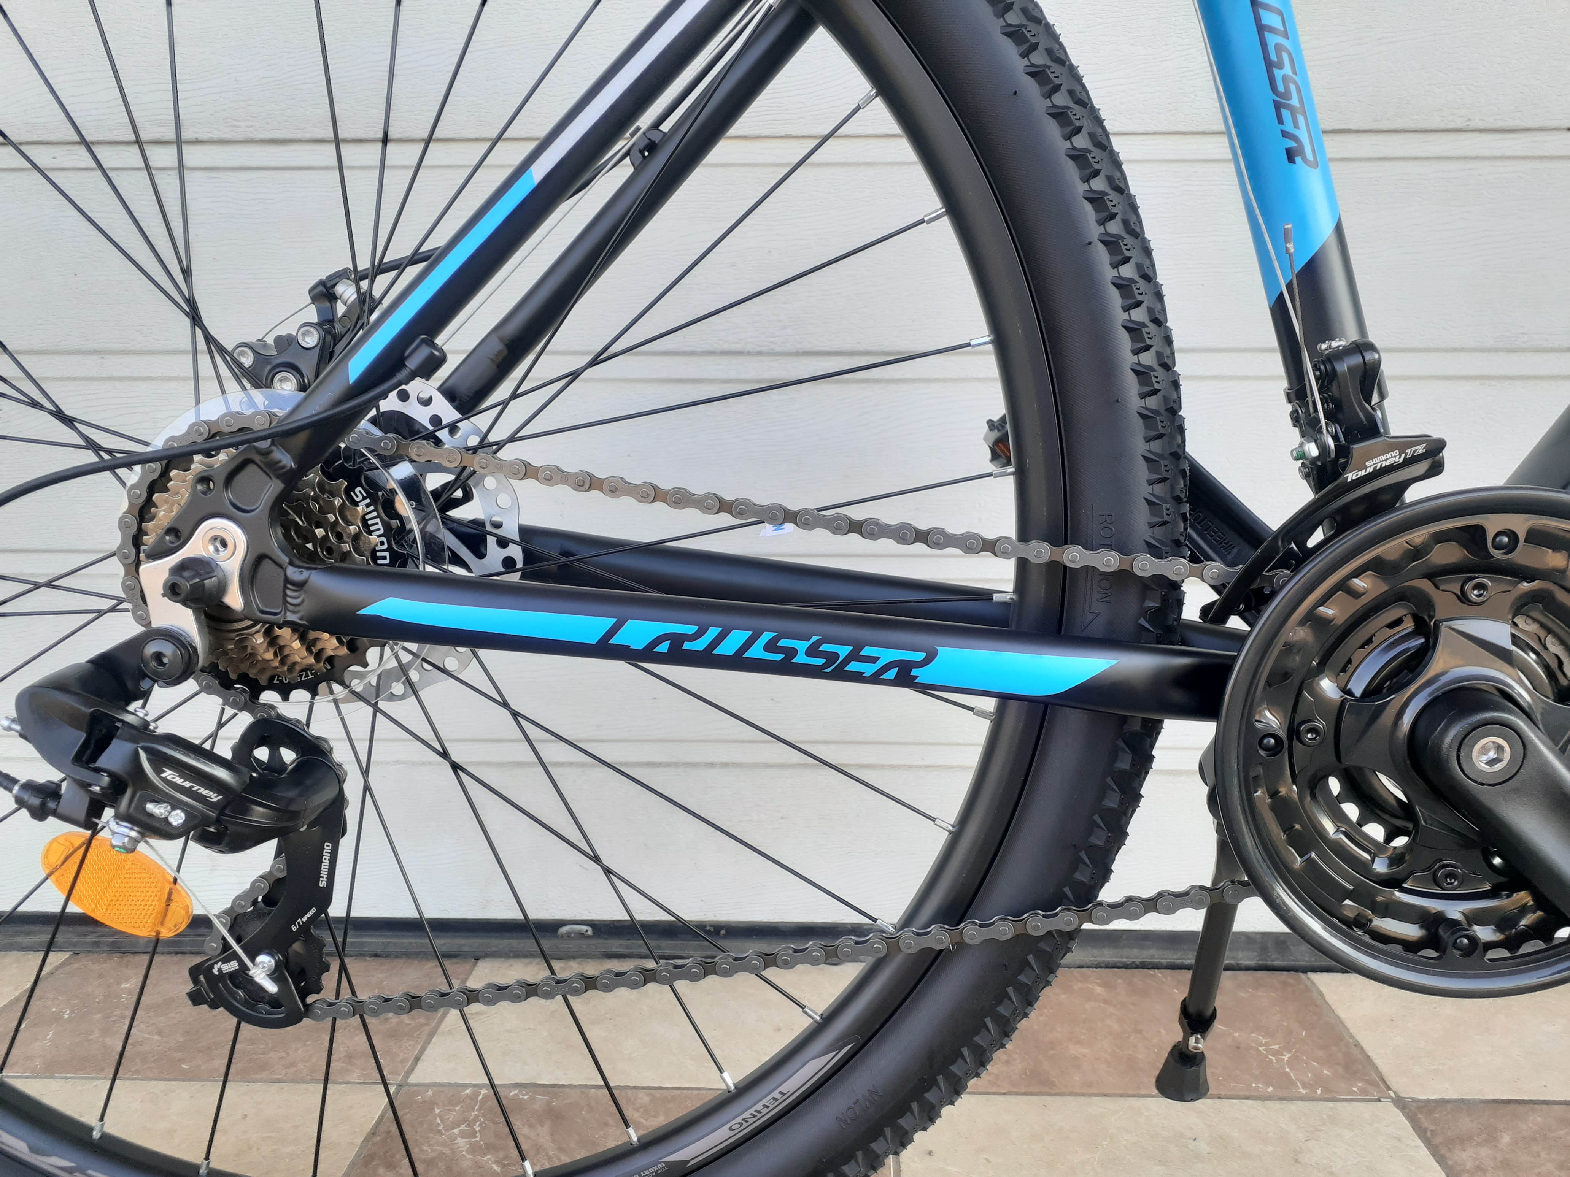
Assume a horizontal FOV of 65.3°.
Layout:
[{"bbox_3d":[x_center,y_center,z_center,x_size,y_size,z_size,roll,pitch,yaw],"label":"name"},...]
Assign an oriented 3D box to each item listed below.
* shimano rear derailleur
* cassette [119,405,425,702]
[{"bbox_3d":[-0.237,0.099,0.485,0.115,0.182,0.066,1,10,4],"label":"shimano rear derailleur"},{"bbox_3d":[-0.209,-0.008,0.476,0.118,0.118,0.036,1,10,4],"label":"cassette"}]

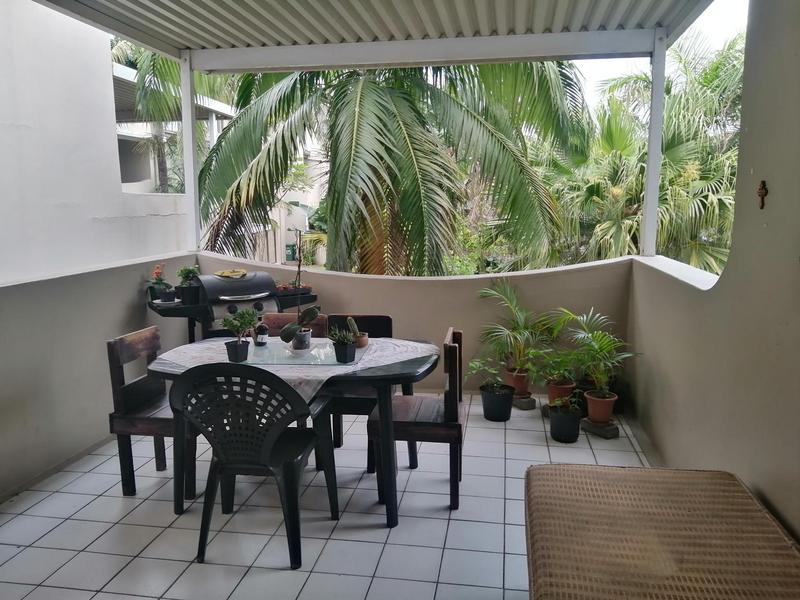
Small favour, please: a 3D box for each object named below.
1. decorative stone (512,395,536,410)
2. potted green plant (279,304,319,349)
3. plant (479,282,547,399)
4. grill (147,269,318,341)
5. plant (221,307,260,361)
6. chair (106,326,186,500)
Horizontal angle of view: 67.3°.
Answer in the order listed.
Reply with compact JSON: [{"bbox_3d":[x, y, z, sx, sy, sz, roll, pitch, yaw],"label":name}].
[{"bbox_3d":[0.979,0.811,4.802,0.219,0.075,0.190,1,7,10],"label":"decorative stone"},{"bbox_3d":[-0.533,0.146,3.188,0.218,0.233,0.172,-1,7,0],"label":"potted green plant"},{"bbox_3d":[0.899,0.300,4.815,0.536,0.917,0.460,1,7,10],"label":"plant"},{"bbox_3d":[-1.160,0.315,4.303,1.116,1.042,0.544,-6,9,-35],"label":"grill"},{"bbox_3d":[-0.828,0.182,3.127,0.183,0.267,0.160,1,7,10],"label":"plant"},{"bbox_3d":[-1.281,0.609,3.364,0.470,0.860,0.410,1,7,10],"label":"chair"}]

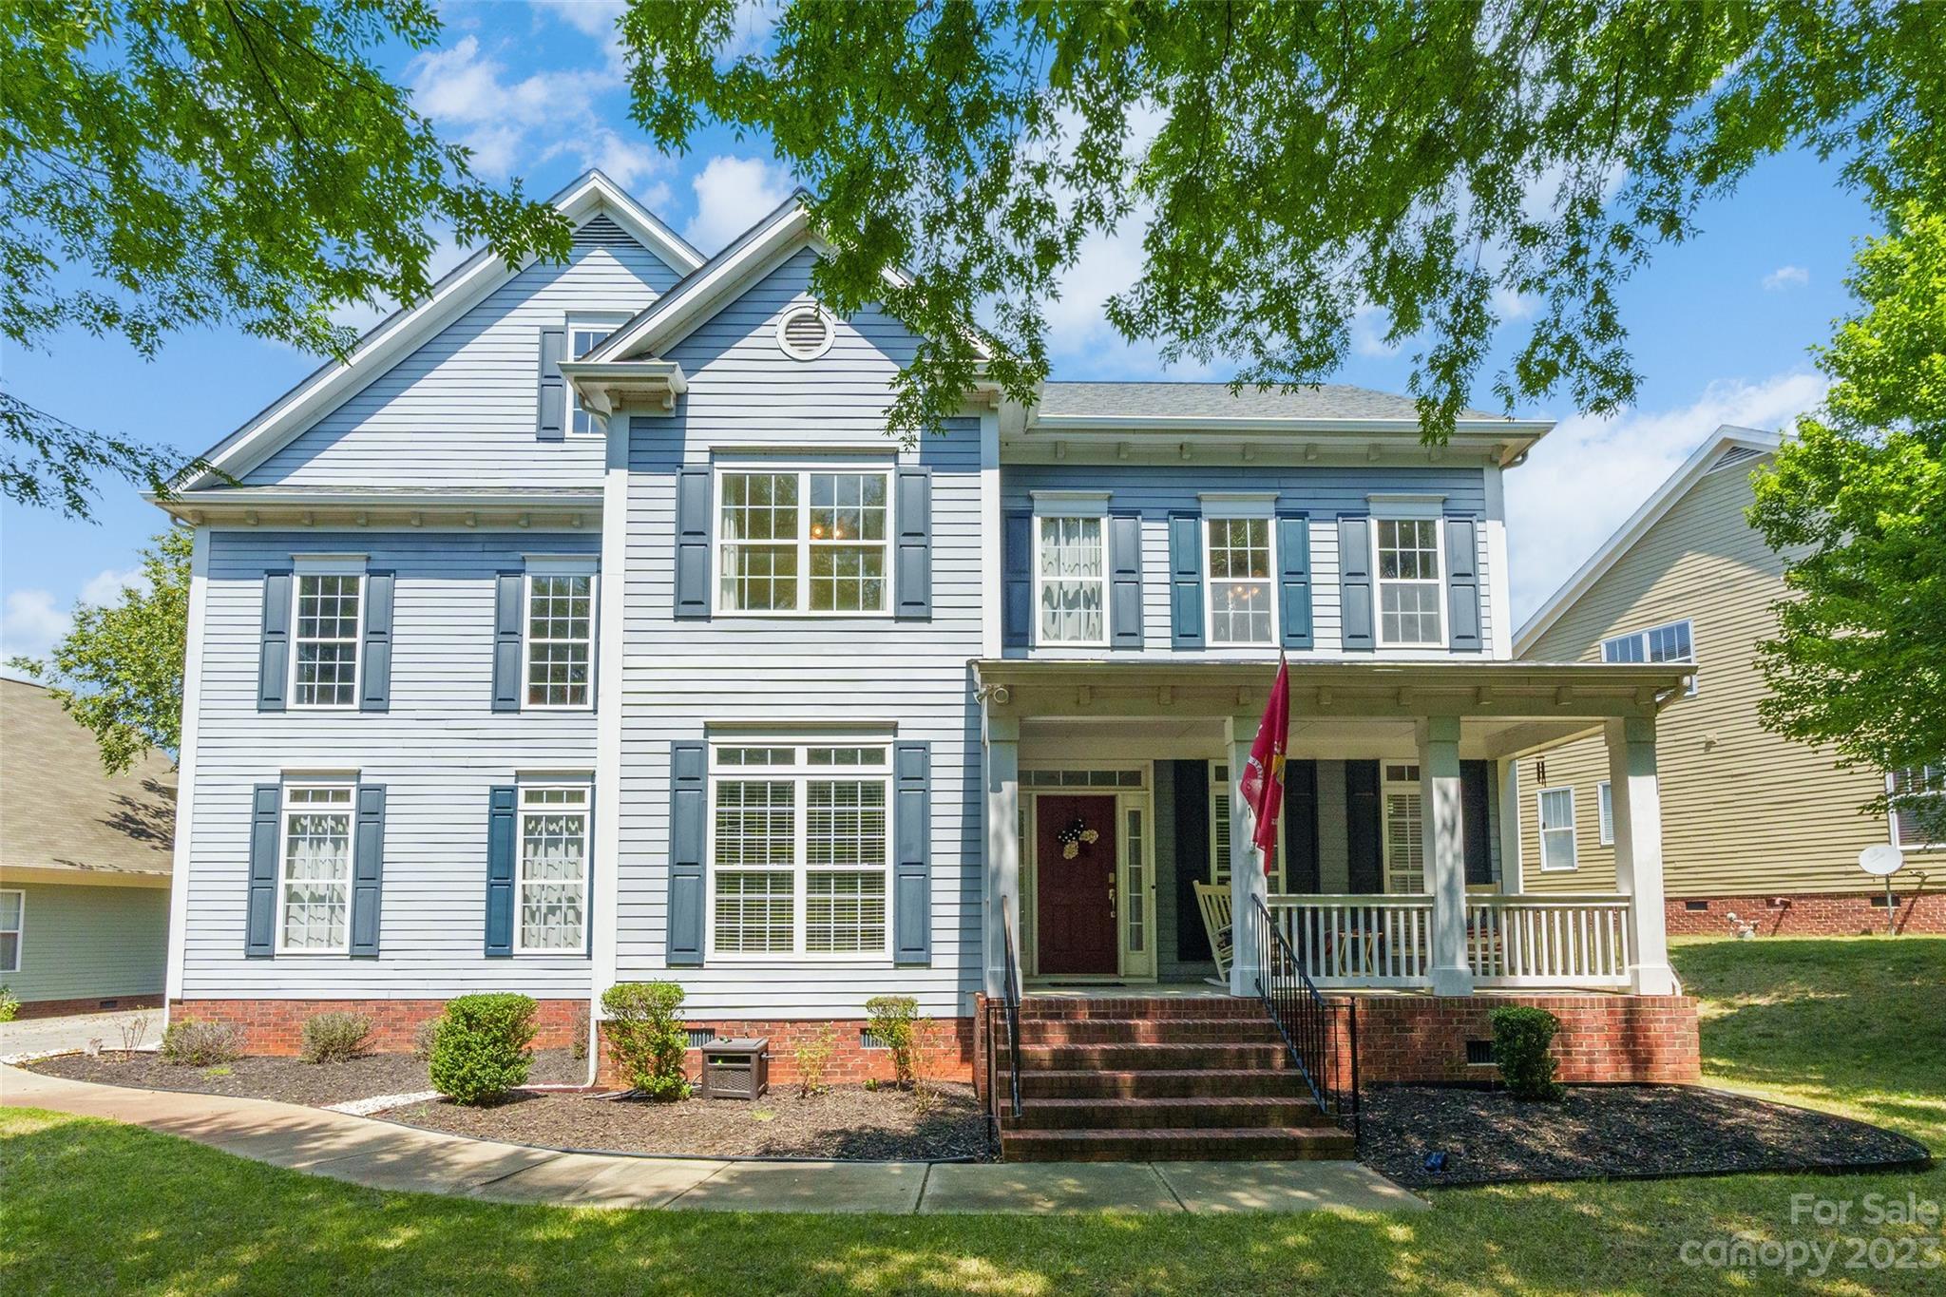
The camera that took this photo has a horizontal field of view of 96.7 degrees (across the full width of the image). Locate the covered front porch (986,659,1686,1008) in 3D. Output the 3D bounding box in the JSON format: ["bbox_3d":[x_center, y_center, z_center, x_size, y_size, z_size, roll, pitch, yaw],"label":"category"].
[{"bbox_3d":[3.116,1.674,8.500,6.150,3.000,2.200,0,-5,-1],"label":"covered front porch"}]

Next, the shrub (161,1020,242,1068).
[{"bbox_3d":[-9.730,4.930,10.920,0.880,0.560,0.740,0,-7,-1],"label":"shrub"}]

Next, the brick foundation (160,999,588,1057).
[{"bbox_3d":[-7.840,5.000,11.550,5.540,0.720,0.320,0,-7,-1],"label":"brick foundation"}]

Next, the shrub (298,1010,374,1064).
[{"bbox_3d":[-8.040,4.910,10.960,0.820,0.610,0.720,0,-7,-1],"label":"shrub"}]

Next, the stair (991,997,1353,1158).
[{"bbox_3d":[1.450,3.280,6.720,2.480,0.880,1.220,0,-7,-1],"label":"stair"}]

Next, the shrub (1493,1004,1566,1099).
[{"bbox_3d":[4.569,3.337,7.120,0.560,0.780,0.520,0,-5,-1],"label":"shrub"}]

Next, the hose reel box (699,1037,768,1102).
[{"bbox_3d":[-2.280,4.000,8.240,0.540,0.470,0.460,0,-7,-1],"label":"hose reel box"}]

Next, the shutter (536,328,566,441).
[{"bbox_3d":[-5.673,-3.556,11.640,0.355,1.580,0.050,0,-5,-1],"label":"shutter"}]

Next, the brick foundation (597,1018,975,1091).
[{"bbox_3d":[-1.860,4.100,8.860,3.910,0.680,0.320,0,-7,-1],"label":"brick foundation"}]

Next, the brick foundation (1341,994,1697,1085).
[{"bbox_3d":[4.640,3.350,7.560,3.200,0.700,0.400,0,-7,-1],"label":"brick foundation"}]

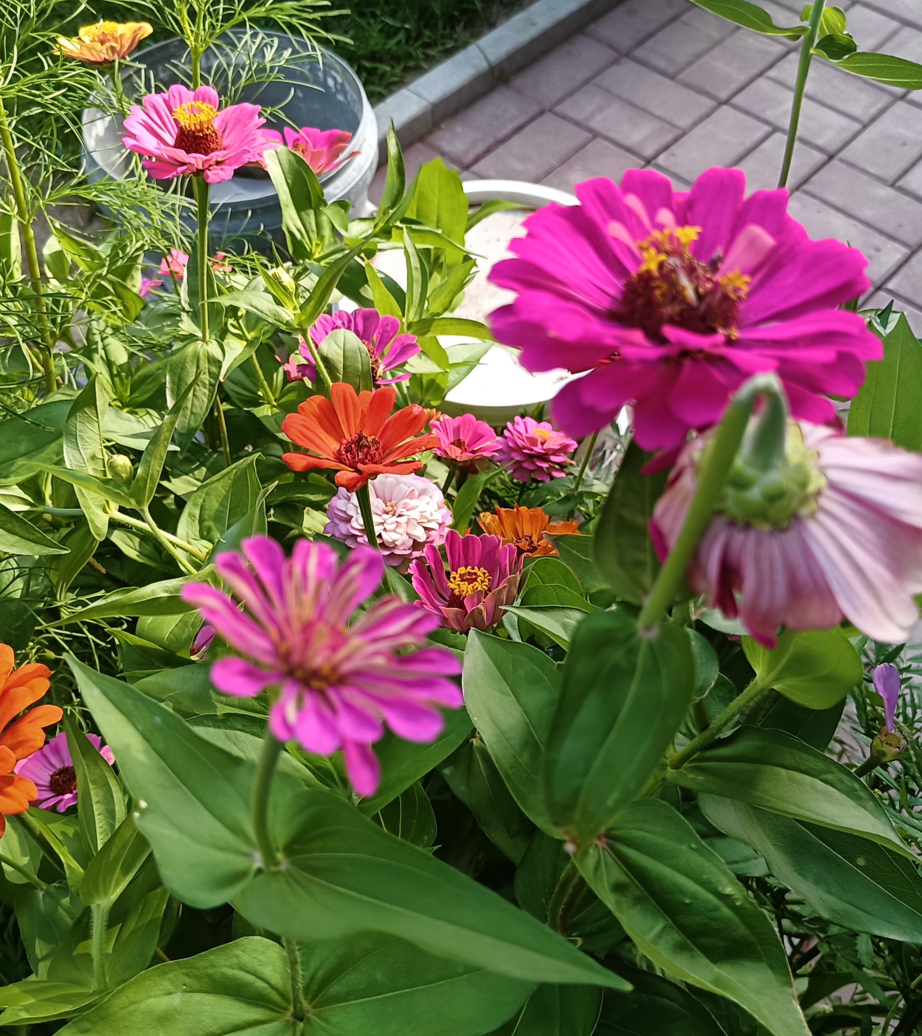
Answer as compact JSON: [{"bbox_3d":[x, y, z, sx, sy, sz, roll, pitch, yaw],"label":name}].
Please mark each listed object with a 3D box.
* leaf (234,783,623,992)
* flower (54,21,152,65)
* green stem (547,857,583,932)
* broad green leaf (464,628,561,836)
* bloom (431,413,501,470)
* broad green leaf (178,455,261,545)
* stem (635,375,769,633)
[{"bbox_3d":[-0.009,0.110,0.320,0.120,0.020,0.051,19,67,-5],"label":"leaf"},{"bbox_3d":[-0.243,-0.322,0.730,0.066,0.027,0.064,1,47,-1],"label":"flower"},{"bbox_3d":[0.048,0.176,0.500,0.010,0.090,0.010,0,51,-2],"label":"green stem"},{"bbox_3d":[0.026,0.094,0.480,0.042,0.022,0.095,-22,71,-14],"label":"broad green leaf"},{"bbox_3d":[0.003,-0.055,0.780,0.050,0.034,0.046,-1,62,0],"label":"bloom"},{"bbox_3d":[-0.112,-0.008,0.500,0.036,0.014,0.062,29,78,16],"label":"broad green leaf"},{"bbox_3d":[0.063,0.002,0.297,0.018,0.106,0.014,1,53,-2],"label":"stem"}]

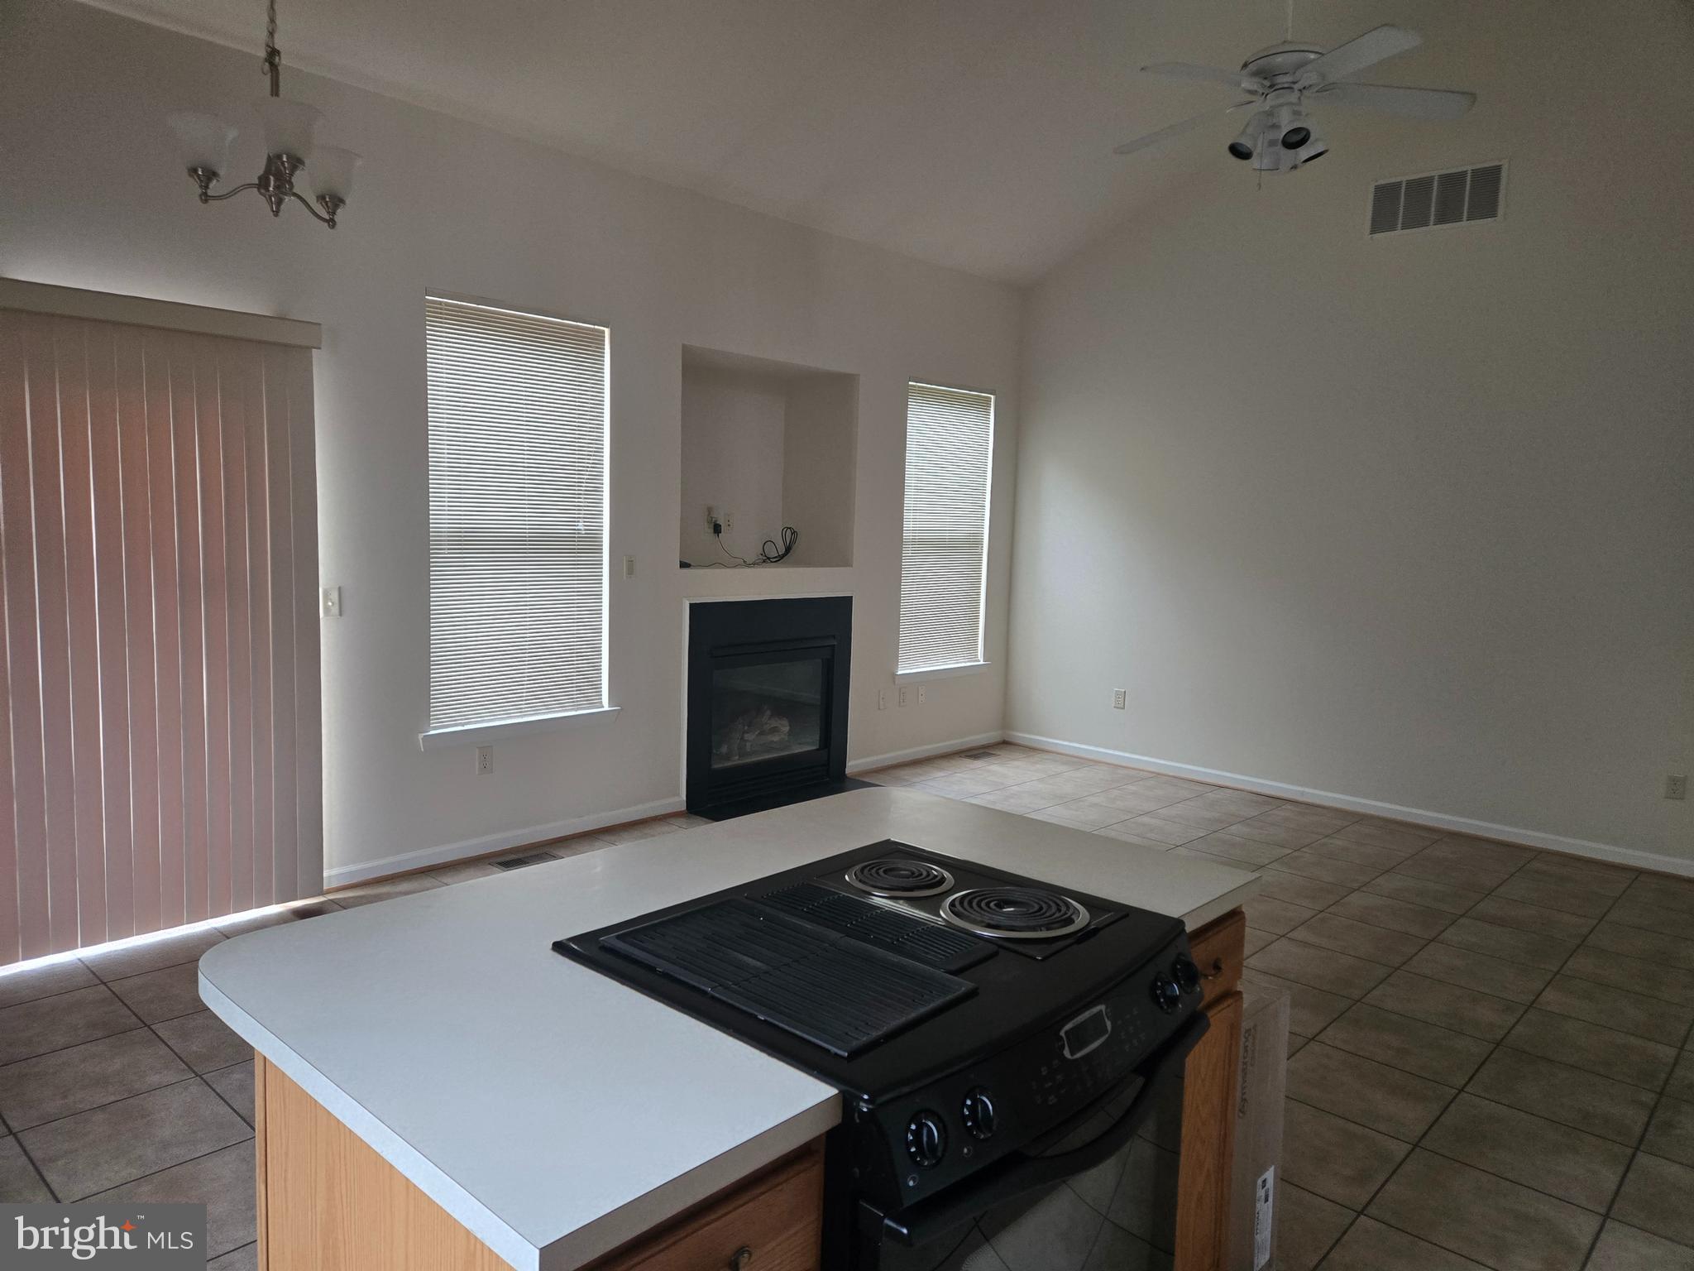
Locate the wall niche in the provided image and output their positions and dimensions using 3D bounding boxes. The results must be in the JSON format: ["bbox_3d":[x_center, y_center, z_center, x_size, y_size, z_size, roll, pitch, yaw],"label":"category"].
[{"bbox_3d":[-0.618,-0.954,6.337,0.616,1.117,1.304,7,8,43],"label":"wall niche"}]

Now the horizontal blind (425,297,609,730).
[{"bbox_3d":[-1.472,-0.531,5.065,0.050,1.828,0.884,7,8,43],"label":"horizontal blind"}]

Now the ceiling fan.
[{"bbox_3d":[1.548,-1.887,4.022,1.290,0.455,1.290,7,8,43],"label":"ceiling fan"}]

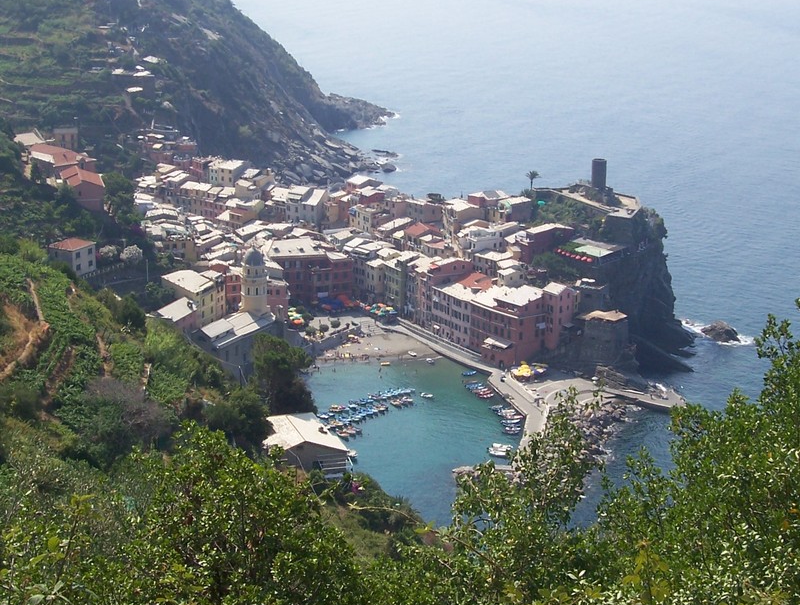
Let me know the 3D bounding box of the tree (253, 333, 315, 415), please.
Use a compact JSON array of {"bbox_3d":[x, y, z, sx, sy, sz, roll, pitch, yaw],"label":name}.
[{"bbox_3d":[-28.030,17.440,393.000,14.500,18.000,13.500,0,15,0],"label":"tree"}]

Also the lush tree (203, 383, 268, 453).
[{"bbox_3d":[-37.010,26.420,372.000,14.500,14.000,13.500,0,15,0],"label":"lush tree"}]

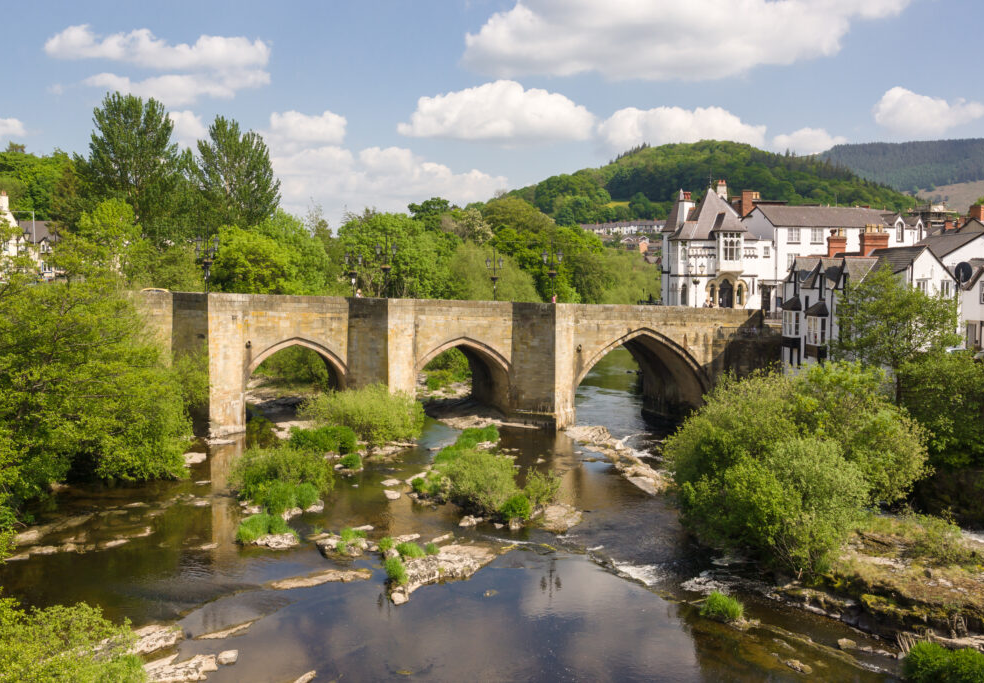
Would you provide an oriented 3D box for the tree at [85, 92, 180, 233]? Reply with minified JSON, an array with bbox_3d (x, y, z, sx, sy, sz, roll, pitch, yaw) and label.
[{"bbox_3d":[-36.293,-13.684,112.000,9.600,22.000,9.000,0,2,0],"label":"tree"}]

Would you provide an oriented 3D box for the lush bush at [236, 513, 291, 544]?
[{"bbox_3d":[-7.300,6.001,35.600,1.750,0.850,1.200,0,2,0],"label":"lush bush"}]

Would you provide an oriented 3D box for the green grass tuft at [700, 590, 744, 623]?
[{"bbox_3d":[5.482,6.299,26.500,1.050,0.650,0.950,0,2,0],"label":"green grass tuft"}]

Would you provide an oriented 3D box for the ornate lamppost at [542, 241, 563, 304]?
[{"bbox_3d":[3.654,-3.614,67.000,1.050,4.700,0.450,0,2,-12],"label":"ornate lamppost"}]

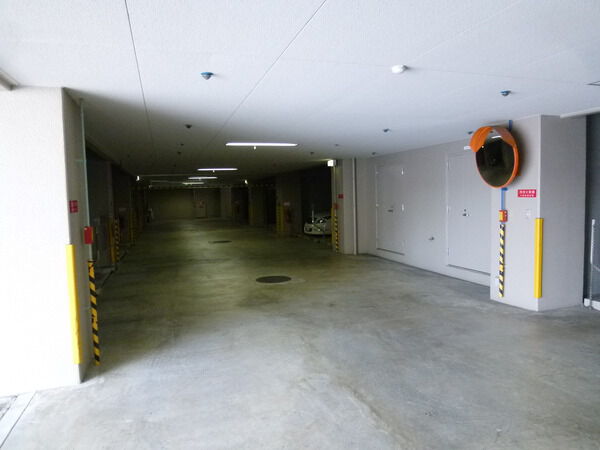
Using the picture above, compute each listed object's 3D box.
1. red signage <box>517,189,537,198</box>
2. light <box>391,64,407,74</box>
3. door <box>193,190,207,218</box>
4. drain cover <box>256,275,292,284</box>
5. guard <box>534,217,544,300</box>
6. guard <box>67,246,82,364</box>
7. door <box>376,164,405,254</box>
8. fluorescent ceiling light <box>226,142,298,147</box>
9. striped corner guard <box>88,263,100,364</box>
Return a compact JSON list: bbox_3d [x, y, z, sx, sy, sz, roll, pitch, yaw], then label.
[{"bbox_3d":[2.909,-0.401,5.350,0.010,0.098,0.276,-3,4,-18],"label":"red signage"},{"bbox_3d":[0.713,-1.124,3.013,0.095,0.045,0.095,-3,4,-18],"label":"light"},{"bbox_3d":[-7.595,-1.567,31.500,1.000,2.080,0.080,-3,4,-18],"label":"door"},{"bbox_3d":[-0.479,1.027,7.771,0.660,0.025,0.660,-2,4,0],"label":"drain cover"},{"bbox_3d":[3.025,0.425,5.272,0.070,1.010,0.070,-3,4,-18],"label":"guard"},{"bbox_3d":[-1.909,0.675,3.509,0.060,1.010,0.060,-3,4,-18],"label":"guard"},{"bbox_3d":[2.040,-0.390,9.451,0.070,2.020,1.210,-3,4,-18],"label":"door"},{"bbox_3d":[-0.605,-1.335,6.902,1.220,0.070,0.100,-3,4,-18],"label":"fluorescent ceiling light"},{"bbox_3d":[-1.877,0.814,3.801,0.060,0.970,0.060,-3,4,-18],"label":"striped corner guard"}]

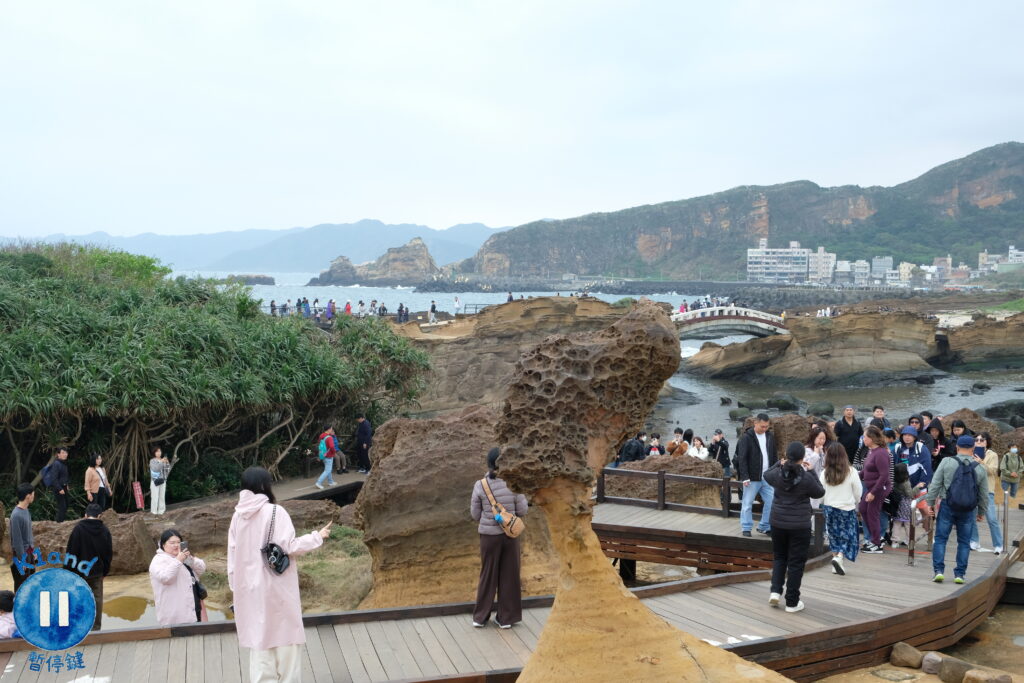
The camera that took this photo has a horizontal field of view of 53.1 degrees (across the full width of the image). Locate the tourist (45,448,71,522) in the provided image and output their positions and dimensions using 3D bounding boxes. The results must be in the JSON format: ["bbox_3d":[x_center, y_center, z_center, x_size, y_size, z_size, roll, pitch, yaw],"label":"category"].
[{"bbox_3d":[-10.501,3.322,23.686,0.520,1.710,0.500,1,4,16],"label":"tourist"}]

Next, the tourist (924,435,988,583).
[{"bbox_3d":[5.144,1.933,11.884,0.680,1.700,0.500,1,4,12],"label":"tourist"}]

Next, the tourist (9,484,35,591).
[{"bbox_3d":[-5.846,2.542,12.205,0.290,1.720,0.420,-3,5,-41],"label":"tourist"}]

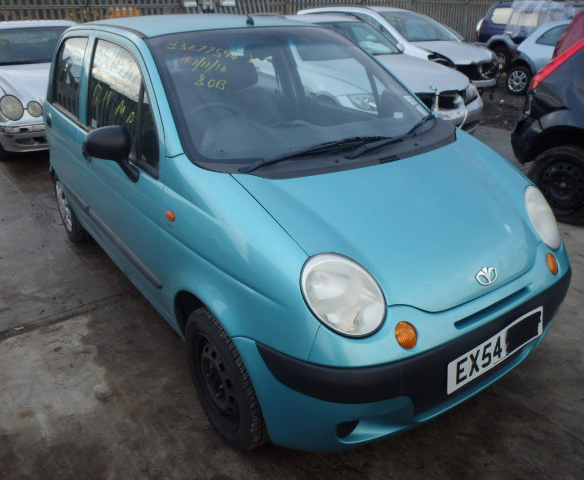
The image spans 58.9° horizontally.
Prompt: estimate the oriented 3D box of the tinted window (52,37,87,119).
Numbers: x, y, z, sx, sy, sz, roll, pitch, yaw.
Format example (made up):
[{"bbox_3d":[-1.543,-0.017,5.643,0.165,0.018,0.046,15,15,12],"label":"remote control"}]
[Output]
[{"bbox_3d":[-1.251,-0.930,2.917,0.050,0.420,0.660,3,16,-38],"label":"tinted window"}]

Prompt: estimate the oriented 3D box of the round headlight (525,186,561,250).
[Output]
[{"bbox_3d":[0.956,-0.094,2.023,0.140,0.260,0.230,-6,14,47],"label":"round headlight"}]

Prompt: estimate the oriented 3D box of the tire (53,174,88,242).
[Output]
[{"bbox_3d":[-1.551,-0.252,3.690,0.150,0.530,0.530,-17,28,-31],"label":"tire"}]

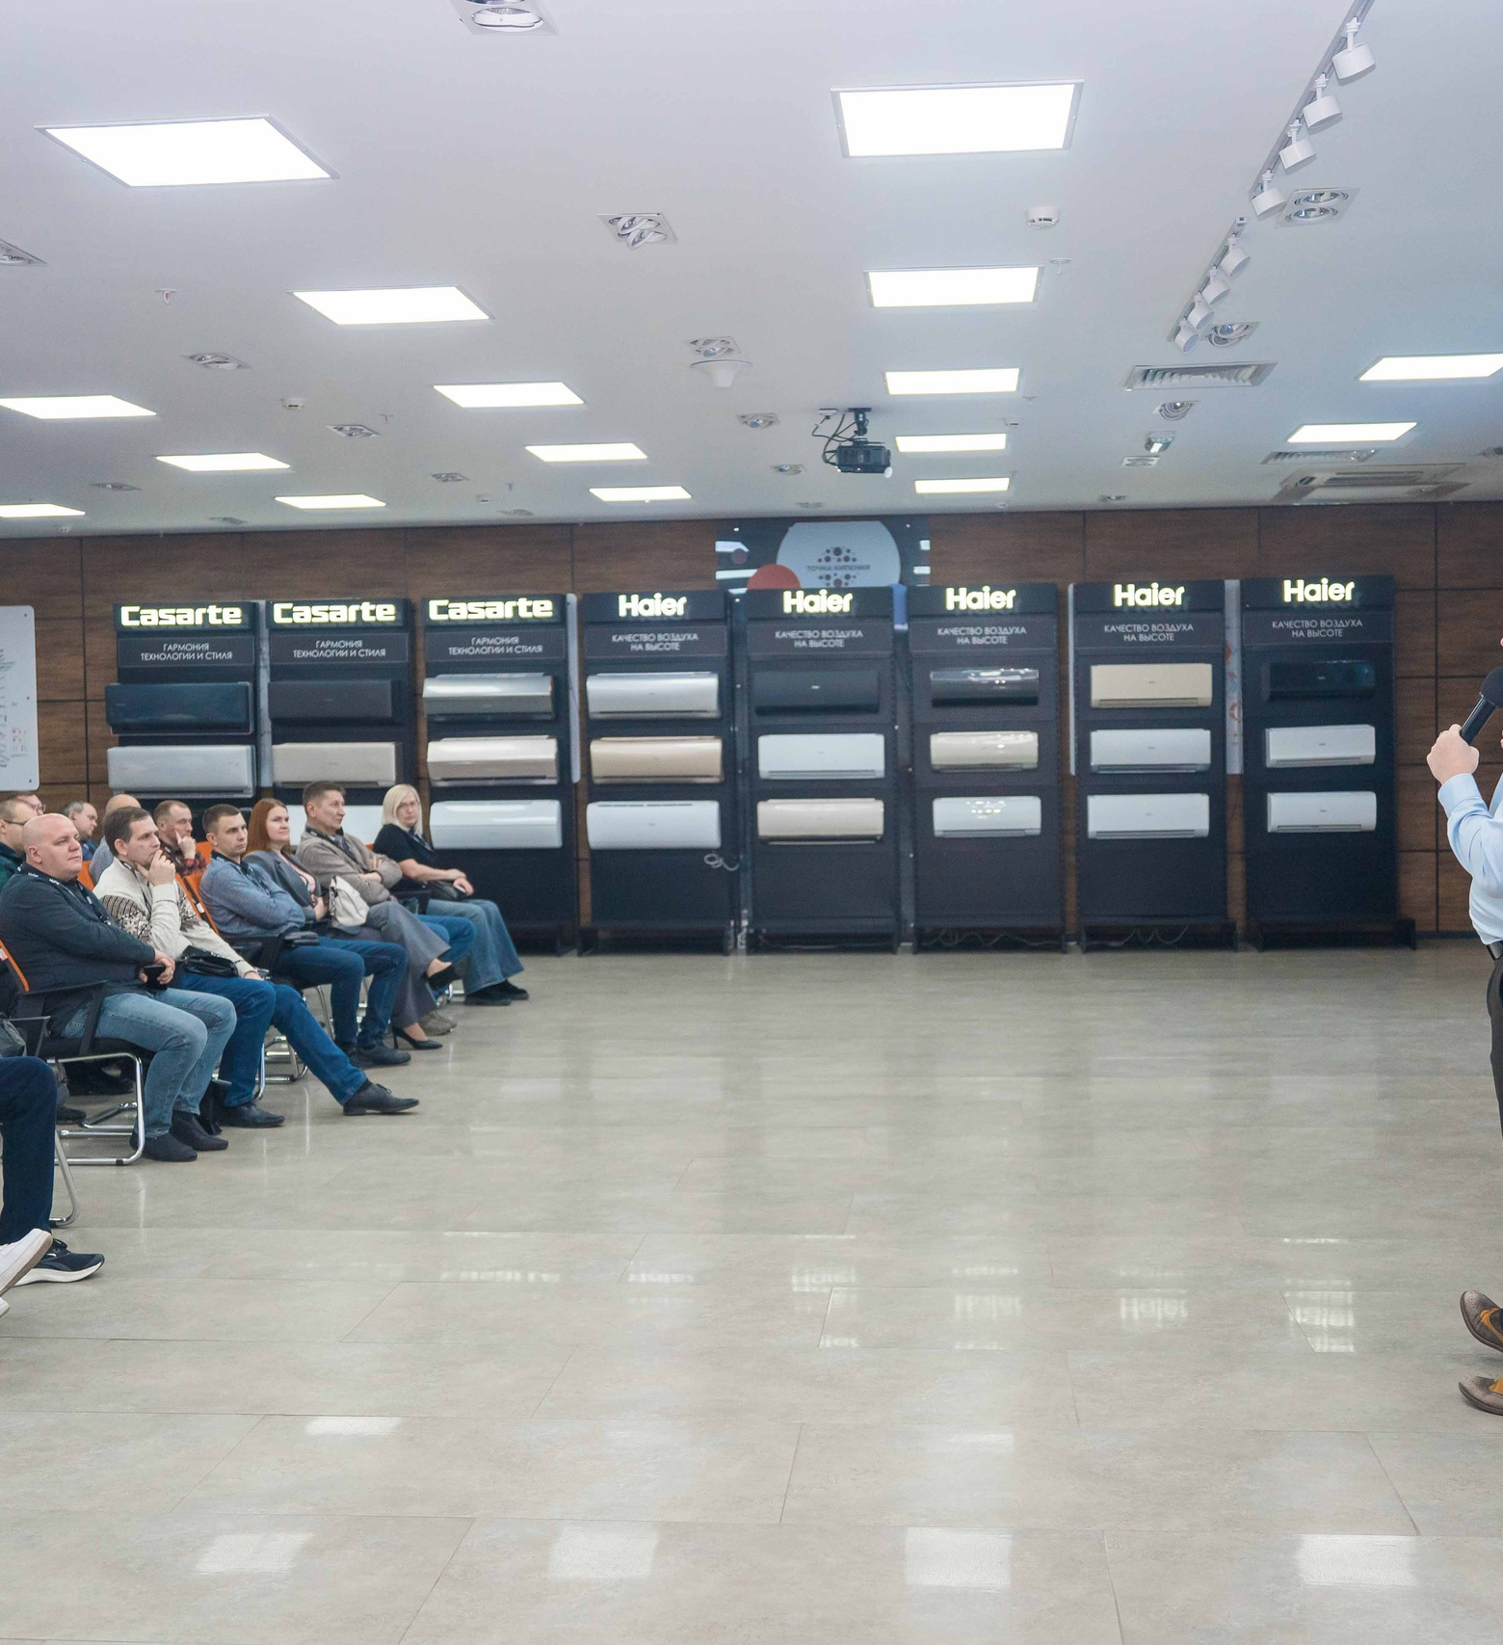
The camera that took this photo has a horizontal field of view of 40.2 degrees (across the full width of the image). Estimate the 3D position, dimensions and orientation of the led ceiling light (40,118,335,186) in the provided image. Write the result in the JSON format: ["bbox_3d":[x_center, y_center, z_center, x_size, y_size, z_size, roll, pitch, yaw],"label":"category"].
[{"bbox_3d":[-1.503,-1.812,5.553,0.590,0.040,0.580,-1,2,6],"label":"led ceiling light"}]

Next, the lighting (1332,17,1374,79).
[{"bbox_3d":[1.273,-1.634,4.342,0.095,0.130,0.095,0,2,5],"label":"lighting"}]

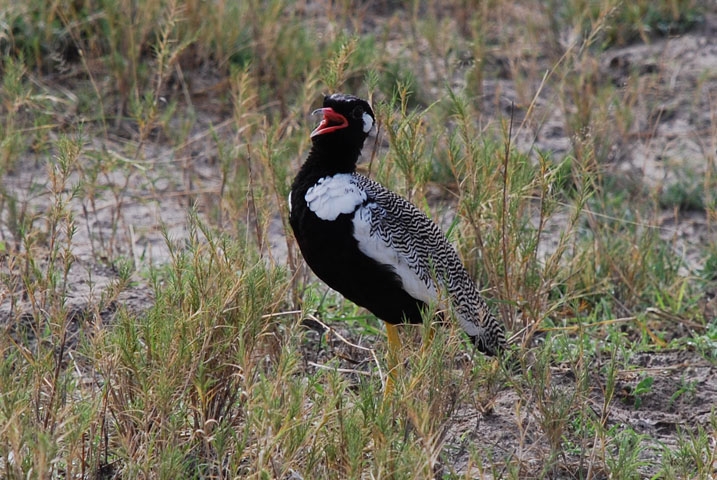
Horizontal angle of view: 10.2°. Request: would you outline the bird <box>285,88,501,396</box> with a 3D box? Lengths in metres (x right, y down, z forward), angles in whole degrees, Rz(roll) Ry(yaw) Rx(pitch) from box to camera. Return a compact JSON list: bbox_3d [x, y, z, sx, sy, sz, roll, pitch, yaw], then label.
[{"bbox_3d":[0.055,0.009,5.250,0.310,0.430,0.170,-8,17,-26],"label":"bird"}]

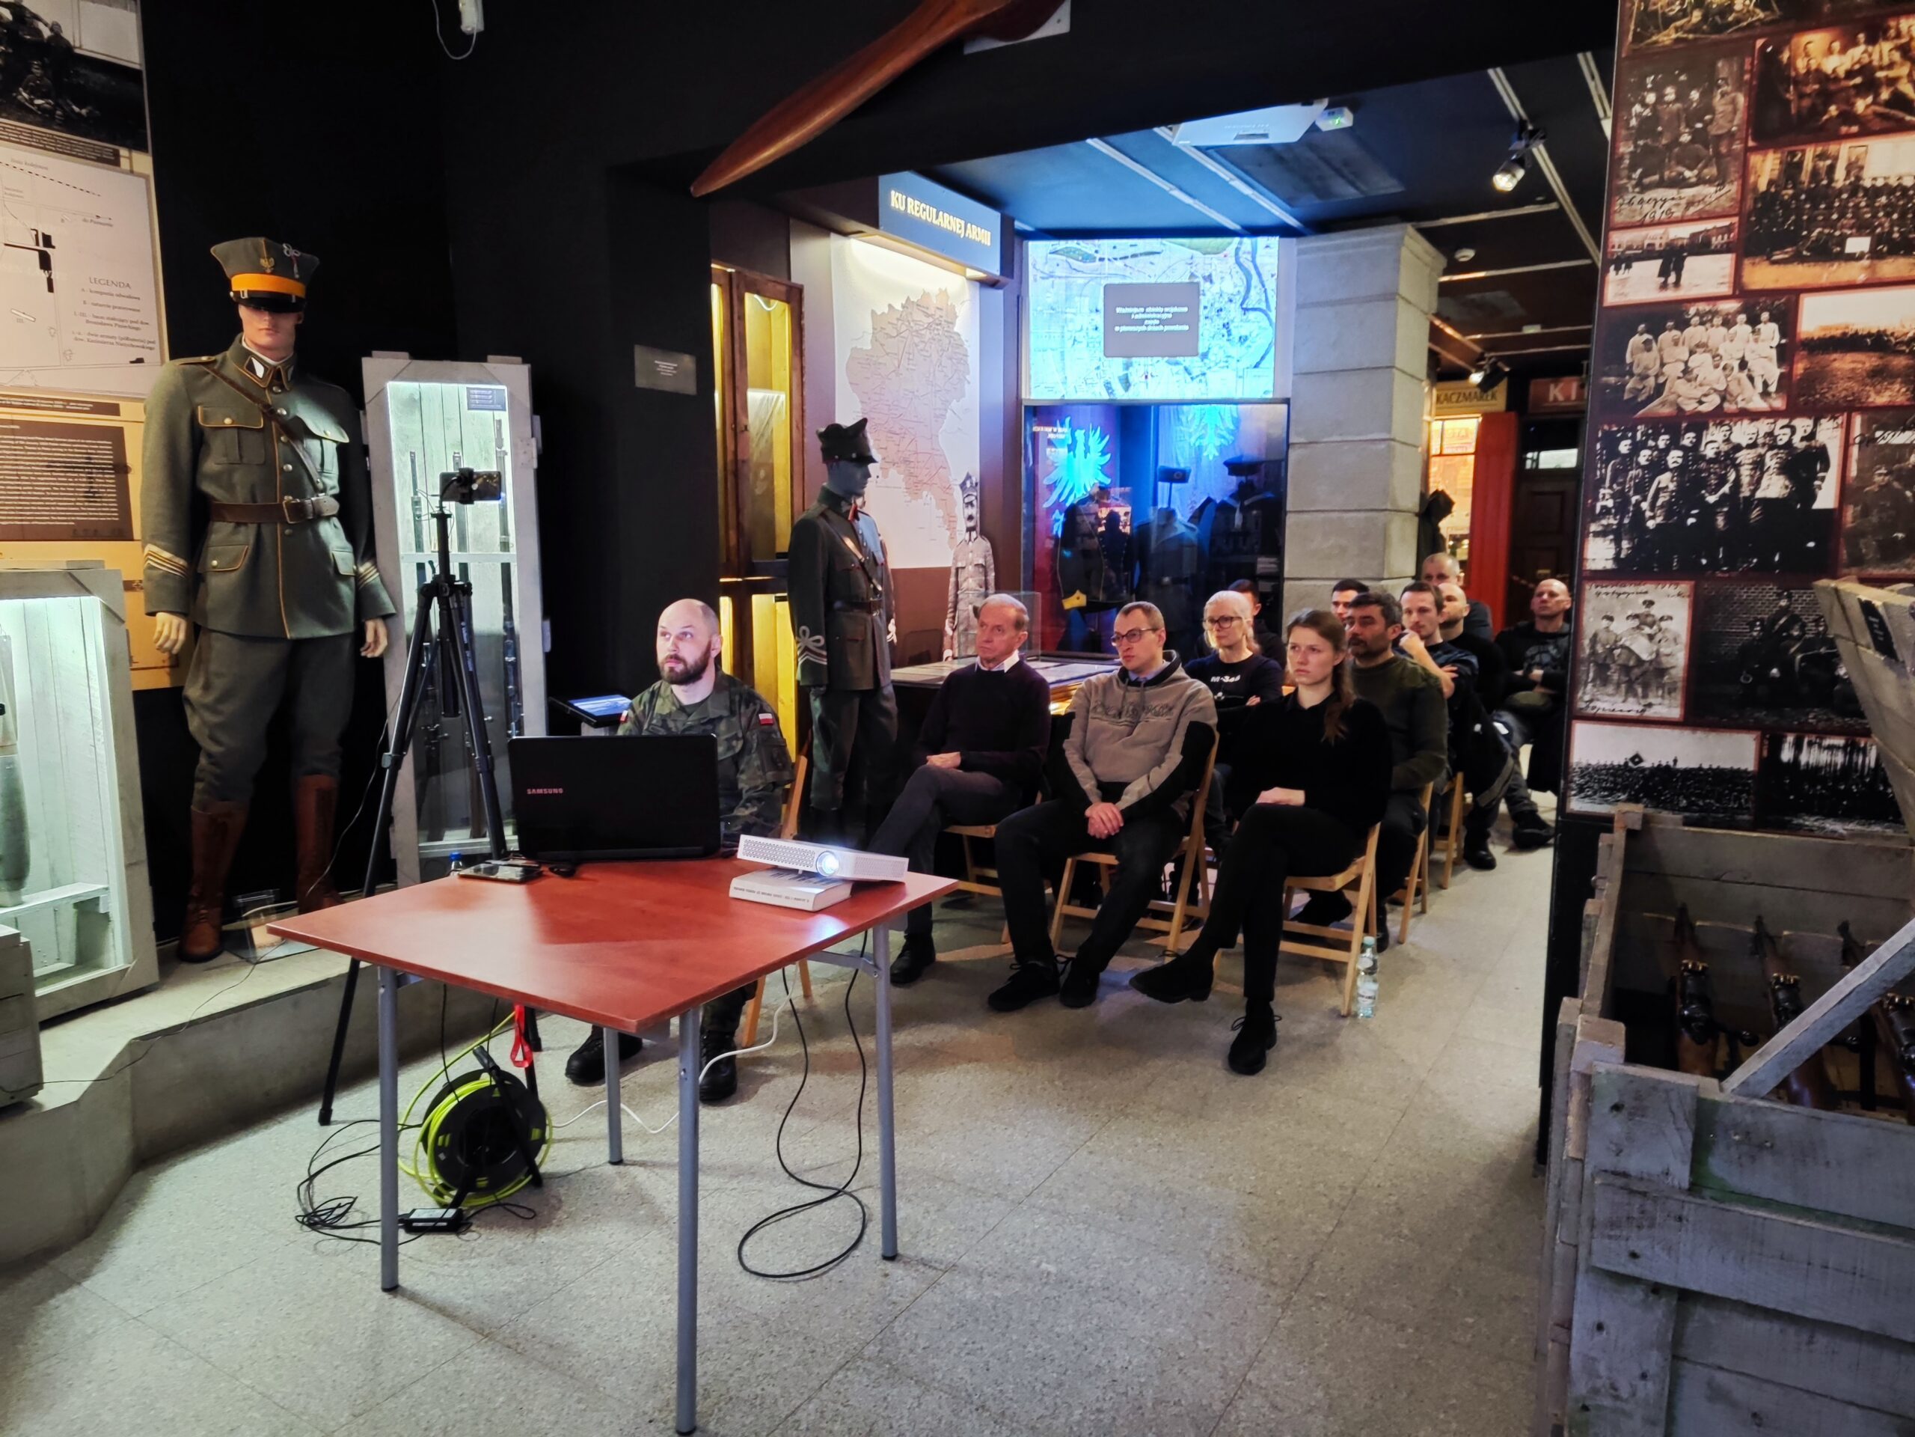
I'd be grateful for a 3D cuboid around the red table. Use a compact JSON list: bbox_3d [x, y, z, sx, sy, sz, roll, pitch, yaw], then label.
[{"bbox_3d":[-0.600,0.706,2.410,0.878,0.741,0.859,5,9,31],"label":"red table"}]

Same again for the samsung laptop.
[{"bbox_3d":[-0.738,0.142,2.821,0.414,0.287,0.364,-2,8,-13],"label":"samsung laptop"}]

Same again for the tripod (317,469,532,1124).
[{"bbox_3d":[-1.263,0.182,3.155,0.580,1.568,0.560,-1,8,-8],"label":"tripod"}]

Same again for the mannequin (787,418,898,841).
[{"bbox_3d":[-0.440,-0.200,4.939,0.384,1.900,0.536,5,9,31],"label":"mannequin"}]

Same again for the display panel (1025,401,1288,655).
[{"bbox_3d":[1.170,-1.067,7.709,1.537,1.637,0.202,1,8,5],"label":"display panel"}]

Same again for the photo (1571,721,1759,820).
[{"bbox_3d":[1.504,0.118,2.720,0.351,0.199,0.012,5,9,31],"label":"photo"}]

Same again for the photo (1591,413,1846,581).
[{"bbox_3d":[1.522,-0.446,2.569,0.437,0.311,0.015,5,9,30],"label":"photo"}]

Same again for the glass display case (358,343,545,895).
[{"bbox_3d":[-1.550,-0.267,3.997,0.512,1.670,0.243,-3,8,-20],"label":"glass display case"}]

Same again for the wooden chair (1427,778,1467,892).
[{"bbox_3d":[1.907,0.267,5.390,0.440,0.770,0.460,5,10,32],"label":"wooden chair"}]

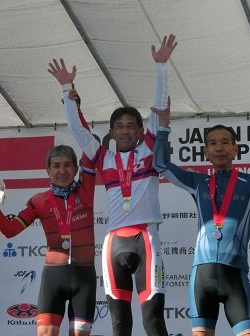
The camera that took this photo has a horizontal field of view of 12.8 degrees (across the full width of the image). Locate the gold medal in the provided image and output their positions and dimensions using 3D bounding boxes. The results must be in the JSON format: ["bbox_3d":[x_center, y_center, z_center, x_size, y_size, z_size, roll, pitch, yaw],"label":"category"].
[{"bbox_3d":[0.010,0.219,6.270,0.049,0.058,0.007,-2,-8,7],"label":"gold medal"}]

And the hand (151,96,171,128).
[{"bbox_3d":[0.212,-0.314,6.300,0.080,0.175,0.100,1,-8,41],"label":"hand"}]

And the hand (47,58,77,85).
[{"bbox_3d":[-0.357,-0.551,6.350,0.150,0.165,0.055,-24,-3,4],"label":"hand"}]

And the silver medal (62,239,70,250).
[{"bbox_3d":[-0.339,0.442,6.380,0.048,0.055,0.007,-1,-8,6],"label":"silver medal"}]

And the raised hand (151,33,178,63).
[{"bbox_3d":[0.225,-0.685,6.350,0.130,0.175,0.055,17,-3,5],"label":"raised hand"}]

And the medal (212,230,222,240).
[{"bbox_3d":[0.500,0.365,6.070,0.048,0.054,0.007,-2,-8,10],"label":"medal"}]

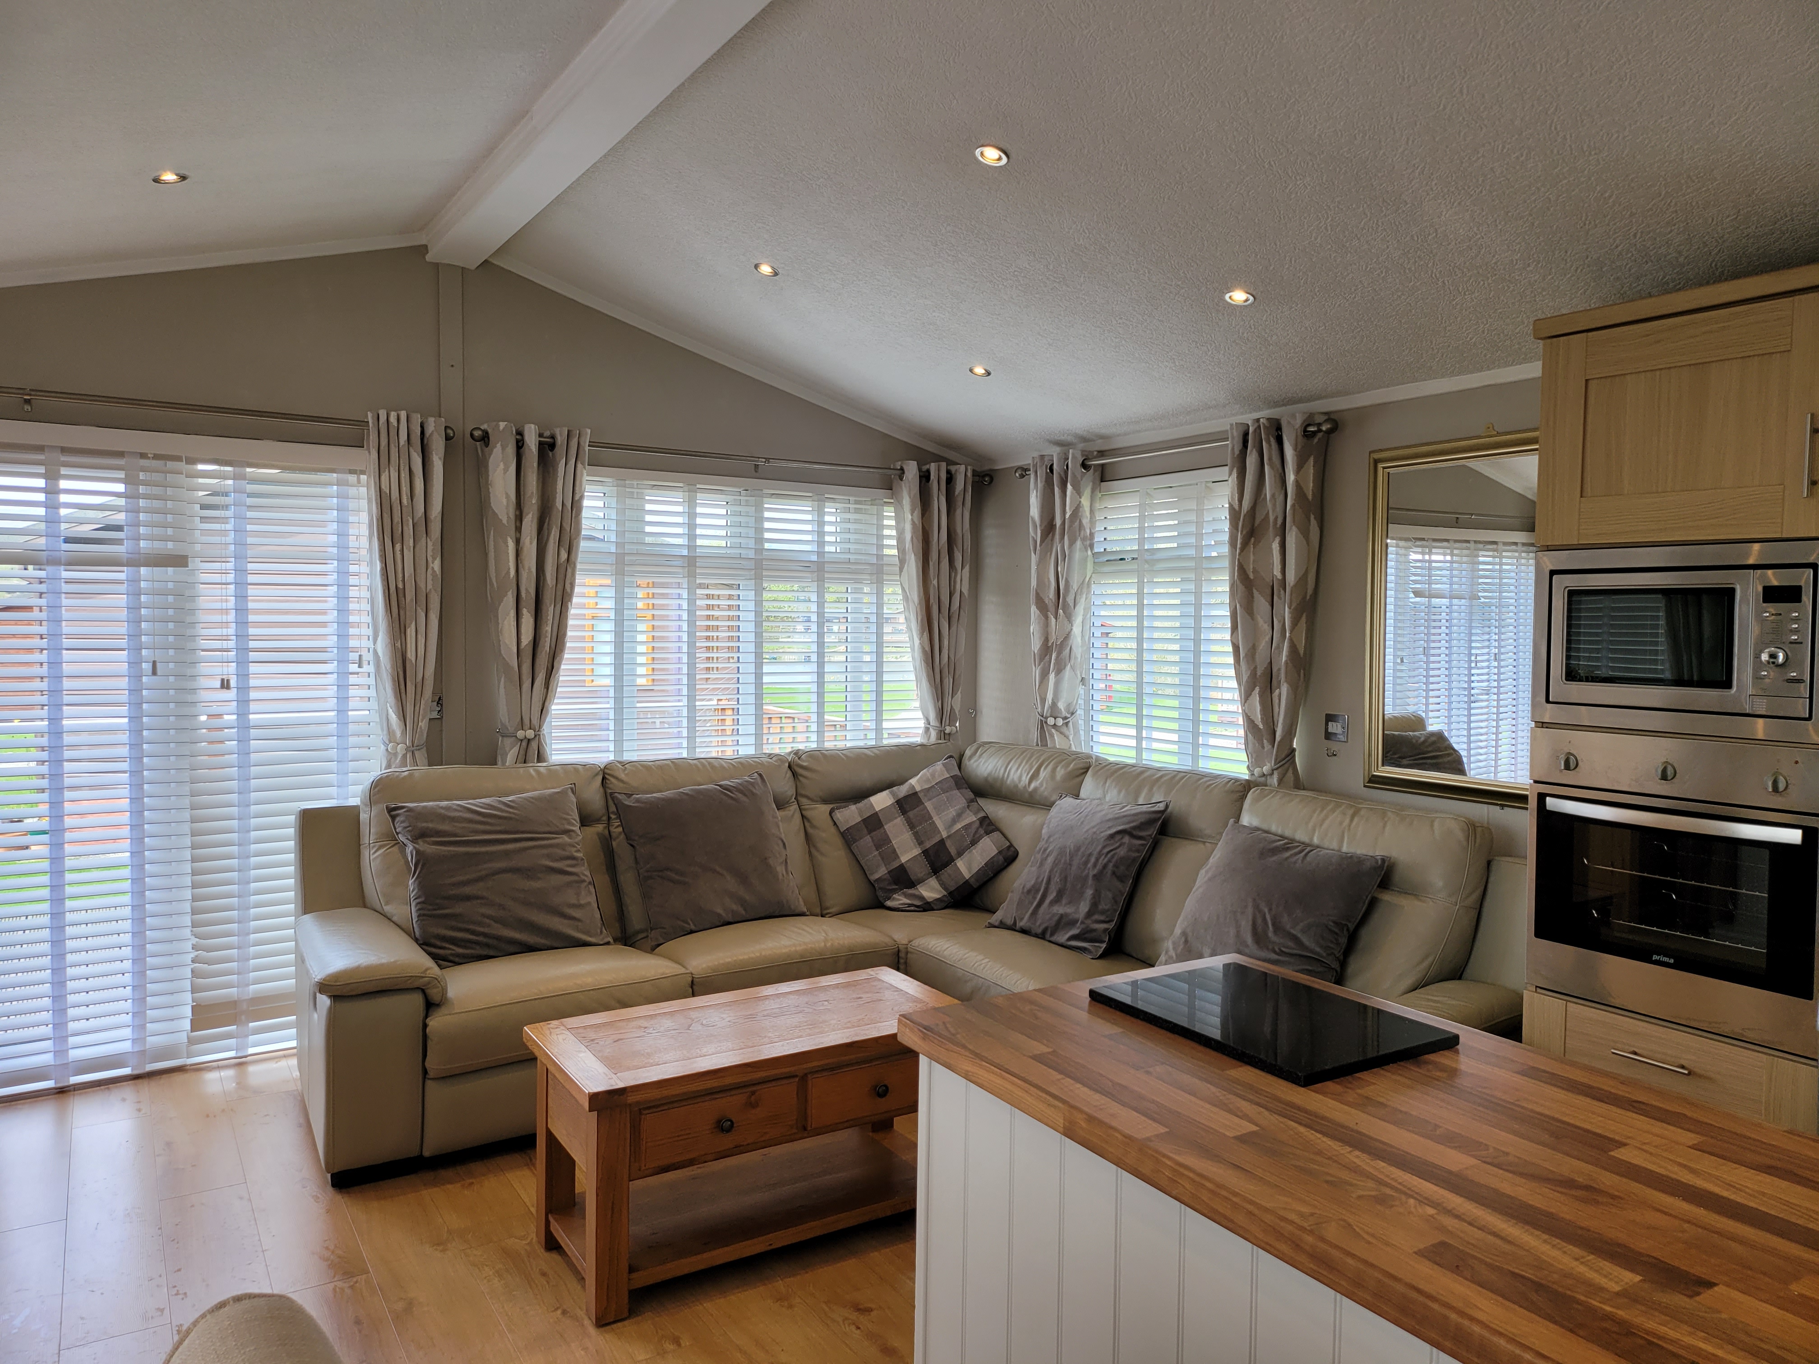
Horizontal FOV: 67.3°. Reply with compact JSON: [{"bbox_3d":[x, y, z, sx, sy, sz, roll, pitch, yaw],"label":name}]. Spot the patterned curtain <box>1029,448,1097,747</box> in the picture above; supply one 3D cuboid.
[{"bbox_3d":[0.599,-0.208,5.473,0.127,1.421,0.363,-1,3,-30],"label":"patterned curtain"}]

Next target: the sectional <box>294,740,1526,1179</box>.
[{"bbox_3d":[-0.141,0.800,4.009,2.803,0.990,2.822,-1,3,-31],"label":"sectional"}]

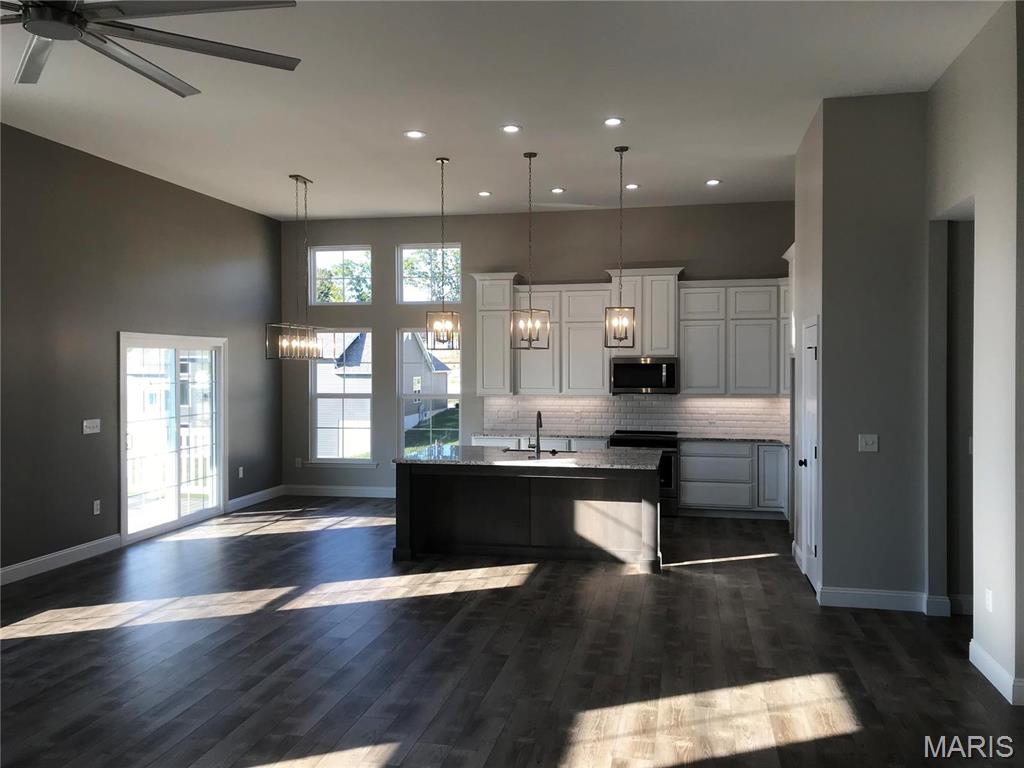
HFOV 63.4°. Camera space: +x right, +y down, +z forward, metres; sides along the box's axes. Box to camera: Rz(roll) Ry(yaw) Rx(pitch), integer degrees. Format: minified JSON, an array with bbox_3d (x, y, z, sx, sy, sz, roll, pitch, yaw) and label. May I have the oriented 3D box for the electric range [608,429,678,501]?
[{"bbox_3d":[1.568,1.047,9.780,0.757,0.926,0.663,0,1,12],"label":"electric range"}]

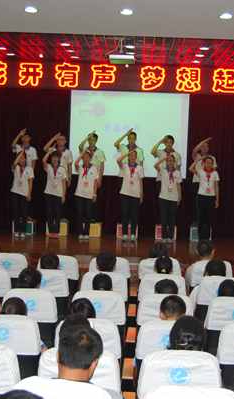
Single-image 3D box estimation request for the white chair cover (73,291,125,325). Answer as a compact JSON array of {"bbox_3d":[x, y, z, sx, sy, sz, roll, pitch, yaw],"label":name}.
[{"bbox_3d":[-0.152,0.886,6.150,0.430,0.275,0.150,2,3,2],"label":"white chair cover"}]

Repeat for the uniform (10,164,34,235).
[{"bbox_3d":[-1.631,0.000,12.800,0.390,1.200,0.270,2,3,1],"label":"uniform"}]

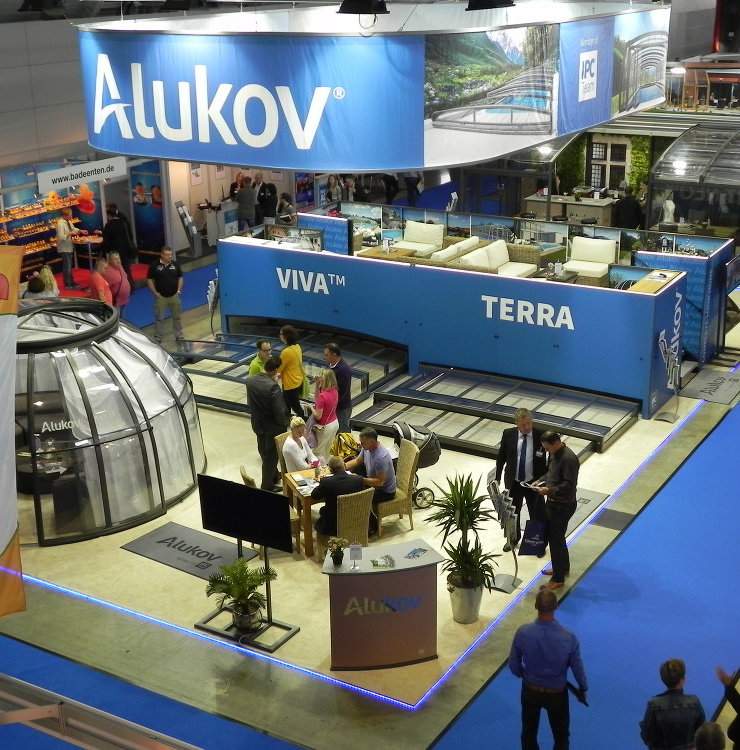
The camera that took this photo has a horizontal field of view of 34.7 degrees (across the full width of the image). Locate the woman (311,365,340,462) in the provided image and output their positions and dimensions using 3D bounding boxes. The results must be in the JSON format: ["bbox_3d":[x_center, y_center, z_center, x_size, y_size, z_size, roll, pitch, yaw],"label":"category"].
[{"bbox_3d":[-0.572,0.699,15.505,0.380,1.660,0.460,9,22,27],"label":"woman"}]

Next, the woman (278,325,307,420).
[{"bbox_3d":[-1.194,0.037,18.387,0.450,1.680,0.480,2,19,9],"label":"woman"}]

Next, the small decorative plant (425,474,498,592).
[{"bbox_3d":[0.985,1.722,12.243,0.750,1.480,0.720,-3,19,-5],"label":"small decorative plant"}]

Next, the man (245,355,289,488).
[{"bbox_3d":[-1.325,0.610,15.573,0.450,1.820,0.550,-17,25,-37],"label":"man"}]

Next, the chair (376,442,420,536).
[{"bbox_3d":[0.261,1.393,14.421,0.610,1.030,0.480,-11,21,-24],"label":"chair"}]

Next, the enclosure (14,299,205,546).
[{"bbox_3d":[-4.333,0.329,15.871,4.100,2.300,4.100,-11,22,-25],"label":"enclosure"}]

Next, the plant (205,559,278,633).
[{"bbox_3d":[-1.379,2.292,12.537,0.675,0.745,0.645,-1,20,1],"label":"plant"}]

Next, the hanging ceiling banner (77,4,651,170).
[{"bbox_3d":[0.400,-5.044,19.252,7.065,1.559,11.020,10,22,30],"label":"hanging ceiling banner"}]

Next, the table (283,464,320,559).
[{"bbox_3d":[-0.551,1.684,15.010,0.820,0.760,0.770,-8,20,-21],"label":"table"}]

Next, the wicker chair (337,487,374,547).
[{"bbox_3d":[-0.271,1.710,13.574,0.470,1.020,0.600,-11,21,-24],"label":"wicker chair"}]

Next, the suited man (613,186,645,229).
[{"bbox_3d":[5.560,-3.209,25.661,0.576,1.758,0.397,0,20,5],"label":"suited man"}]

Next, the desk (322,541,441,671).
[{"bbox_3d":[0.120,2.336,11.843,1.192,1.072,0.576,-5,20,-8],"label":"desk"}]

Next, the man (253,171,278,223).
[{"bbox_3d":[-2.751,-4.303,30.486,0.520,1.820,0.360,0,19,3],"label":"man"}]

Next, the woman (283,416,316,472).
[{"bbox_3d":[-0.773,1.235,15.475,0.500,1.300,0.800,-16,24,-37],"label":"woman"}]

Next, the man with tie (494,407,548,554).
[{"bbox_3d":[1.774,1.225,13.814,0.596,1.758,0.397,0,20,4],"label":"man with tie"}]

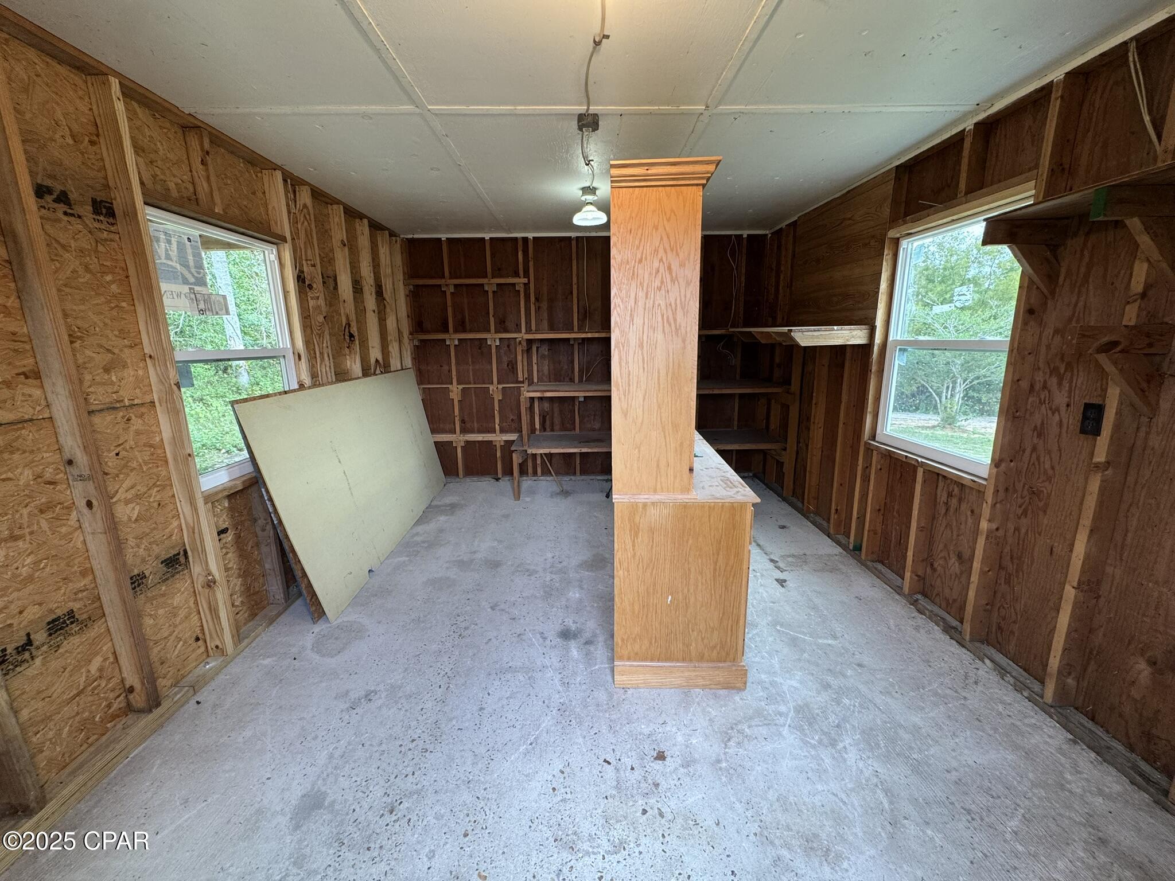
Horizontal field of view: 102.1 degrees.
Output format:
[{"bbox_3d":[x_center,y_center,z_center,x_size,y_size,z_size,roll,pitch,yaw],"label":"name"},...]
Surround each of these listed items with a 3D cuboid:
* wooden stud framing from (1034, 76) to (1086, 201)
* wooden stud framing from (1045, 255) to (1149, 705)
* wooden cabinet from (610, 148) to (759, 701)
[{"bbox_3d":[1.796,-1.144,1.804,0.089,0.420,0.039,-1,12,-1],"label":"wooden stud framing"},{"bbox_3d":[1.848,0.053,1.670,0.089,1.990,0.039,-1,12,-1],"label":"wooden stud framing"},{"bbox_3d":[0.417,-0.106,2.561,0.575,2.035,1.600,-1,12,3],"label":"wooden cabinet"}]

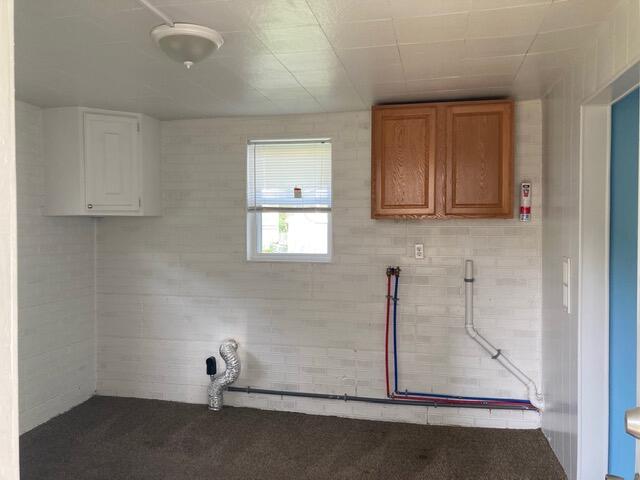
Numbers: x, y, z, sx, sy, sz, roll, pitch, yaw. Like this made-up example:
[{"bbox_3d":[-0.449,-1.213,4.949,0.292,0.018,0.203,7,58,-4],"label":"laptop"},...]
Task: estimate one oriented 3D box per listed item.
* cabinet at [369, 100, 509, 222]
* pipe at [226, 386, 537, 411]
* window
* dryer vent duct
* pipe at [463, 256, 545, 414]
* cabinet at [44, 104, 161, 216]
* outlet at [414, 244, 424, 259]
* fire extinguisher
[{"bbox_3d":[0.822,-0.520,3.517,0.893,0.760,0.320,0,1,13],"label":"cabinet"},{"bbox_3d":[0.371,1.154,3.792,2.289,0.042,0.042,0,1,13],"label":"pipe"},{"bbox_3d":[-0.236,-0.296,3.922,0.662,0.927,0.080,0,1,13],"label":"window"},{"bbox_3d":[-0.733,1.024,3.960,0.238,0.517,0.190,0,1,13],"label":"dryer vent duct"},{"bbox_3d":[1.268,0.650,3.568,0.514,1.013,0.065,0,1,13],"label":"pipe"},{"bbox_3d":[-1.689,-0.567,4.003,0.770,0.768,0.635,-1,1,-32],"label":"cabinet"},{"bbox_3d":[0.715,0.084,3.710,0.068,0.112,0.015,0,1,13],"label":"outlet"},{"bbox_3d":[1.395,-0.256,3.510,0.065,0.268,0.068,0,1,13],"label":"fire extinguisher"}]

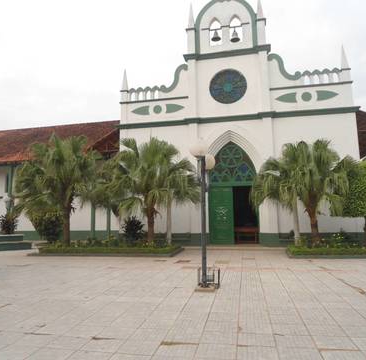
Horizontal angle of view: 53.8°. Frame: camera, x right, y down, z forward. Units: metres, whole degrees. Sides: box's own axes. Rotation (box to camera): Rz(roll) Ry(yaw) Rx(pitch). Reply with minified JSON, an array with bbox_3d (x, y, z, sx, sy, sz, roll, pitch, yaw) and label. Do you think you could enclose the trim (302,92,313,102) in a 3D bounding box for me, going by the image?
[{"bbox_3d":[6.566,-4.382,19.066,0.536,0.508,0.080,-2,-6,13],"label":"trim"}]

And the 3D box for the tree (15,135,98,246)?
[{"bbox_3d":[-6.265,0.739,17.731,3.600,5.560,3.400,-2,-6,10],"label":"tree"}]

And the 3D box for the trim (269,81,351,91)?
[{"bbox_3d":[6.513,-4.795,18.392,4.050,0.130,0.180,-2,-6,10],"label":"trim"}]

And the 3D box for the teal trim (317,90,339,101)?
[{"bbox_3d":[7.565,-4.386,18.835,1.086,0.535,0.080,-2,-6,13],"label":"teal trim"}]

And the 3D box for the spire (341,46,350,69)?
[{"bbox_3d":[8.506,-6.409,18.975,0.300,1.170,0.300,-2,-6,13],"label":"spire"}]

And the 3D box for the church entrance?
[{"bbox_3d":[2.735,0.676,19.653,2.600,5.600,0.400,-2,-6,13],"label":"church entrance"}]

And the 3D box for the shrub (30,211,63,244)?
[{"bbox_3d":[-7.573,2.607,20.000,1.750,1.800,1.700,-2,-6,13],"label":"shrub"}]

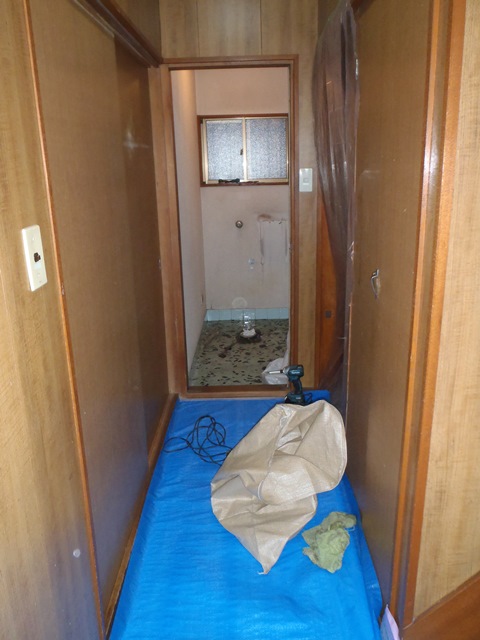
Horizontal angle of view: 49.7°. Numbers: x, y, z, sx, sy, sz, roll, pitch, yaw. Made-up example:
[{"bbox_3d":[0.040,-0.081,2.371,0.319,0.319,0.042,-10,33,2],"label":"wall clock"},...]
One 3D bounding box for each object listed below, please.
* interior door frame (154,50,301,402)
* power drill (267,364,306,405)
[{"bbox_3d":[-0.028,-0.445,2.909,0.700,1.860,0.120,-1,16,1],"label":"interior door frame"},{"bbox_3d":[0.265,0.389,2.991,0.208,0.236,0.078,-3,16,-7],"label":"power drill"}]

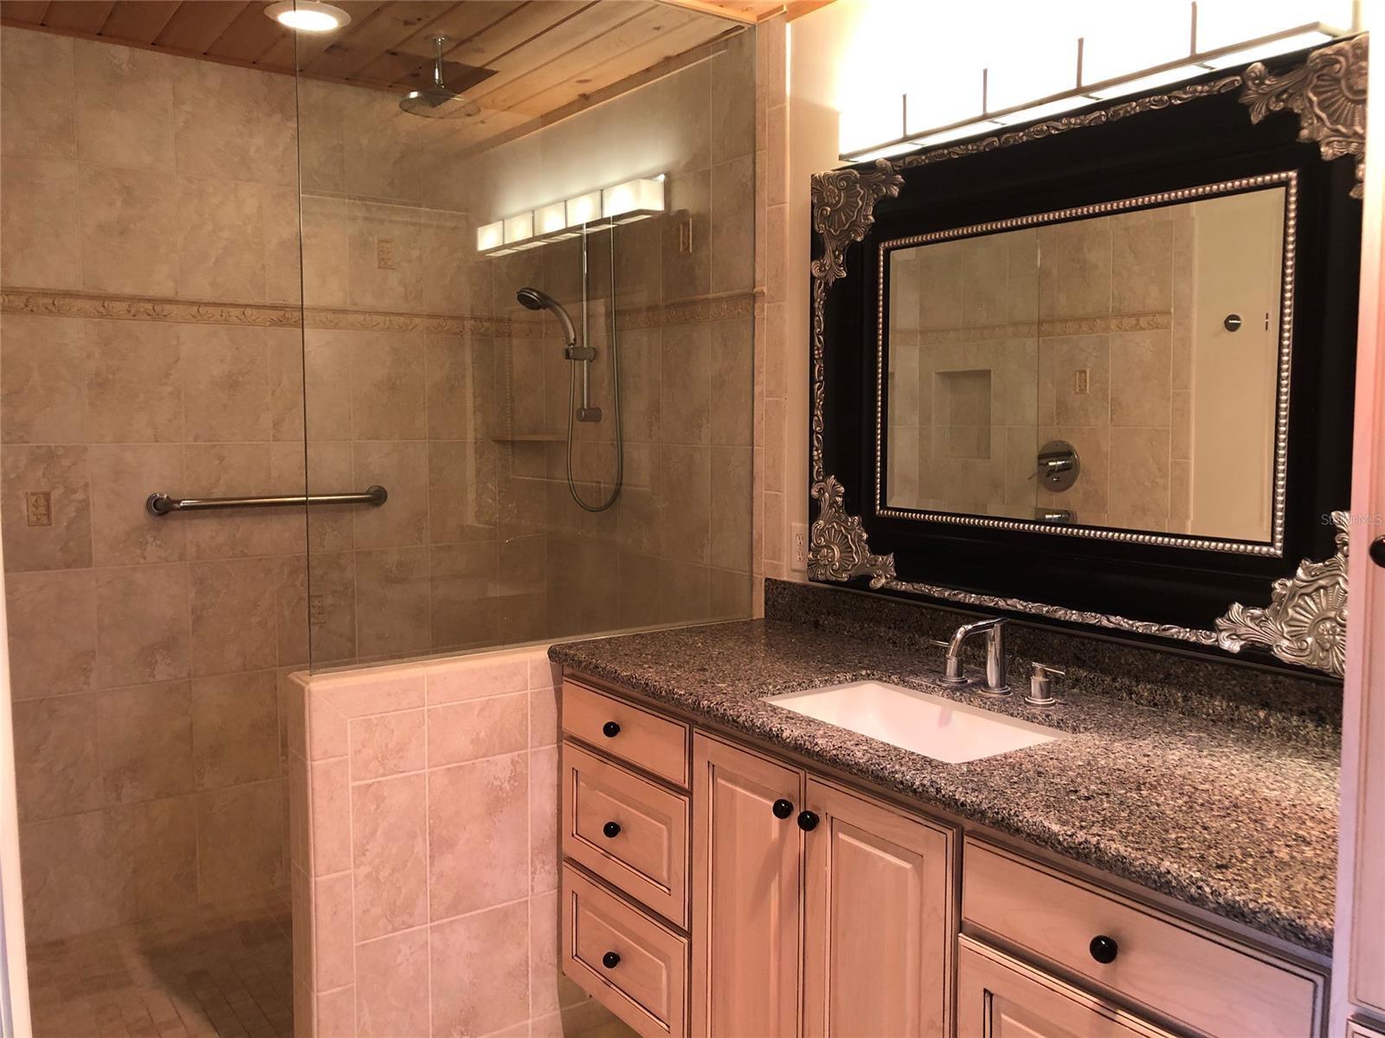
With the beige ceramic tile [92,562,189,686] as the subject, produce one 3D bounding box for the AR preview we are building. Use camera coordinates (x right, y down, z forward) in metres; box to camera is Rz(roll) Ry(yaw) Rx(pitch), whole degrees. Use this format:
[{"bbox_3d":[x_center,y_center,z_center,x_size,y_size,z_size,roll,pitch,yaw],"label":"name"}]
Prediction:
[{"bbox_3d":[-1.586,0.307,3.235,0.245,0.347,0.010,-3,6,-35],"label":"beige ceramic tile"}]

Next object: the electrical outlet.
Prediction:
[{"bbox_3d":[0.278,0.071,2.863,0.008,0.121,0.076,-3,6,-35],"label":"electrical outlet"}]

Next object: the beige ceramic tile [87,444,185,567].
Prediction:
[{"bbox_3d":[-1.505,-0.040,3.047,0.233,0.329,0.012,-3,6,-35],"label":"beige ceramic tile"}]

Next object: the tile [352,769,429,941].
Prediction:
[{"bbox_3d":[-0.652,0.729,2.418,0.166,0.347,0.010,-3,6,-35],"label":"tile"}]

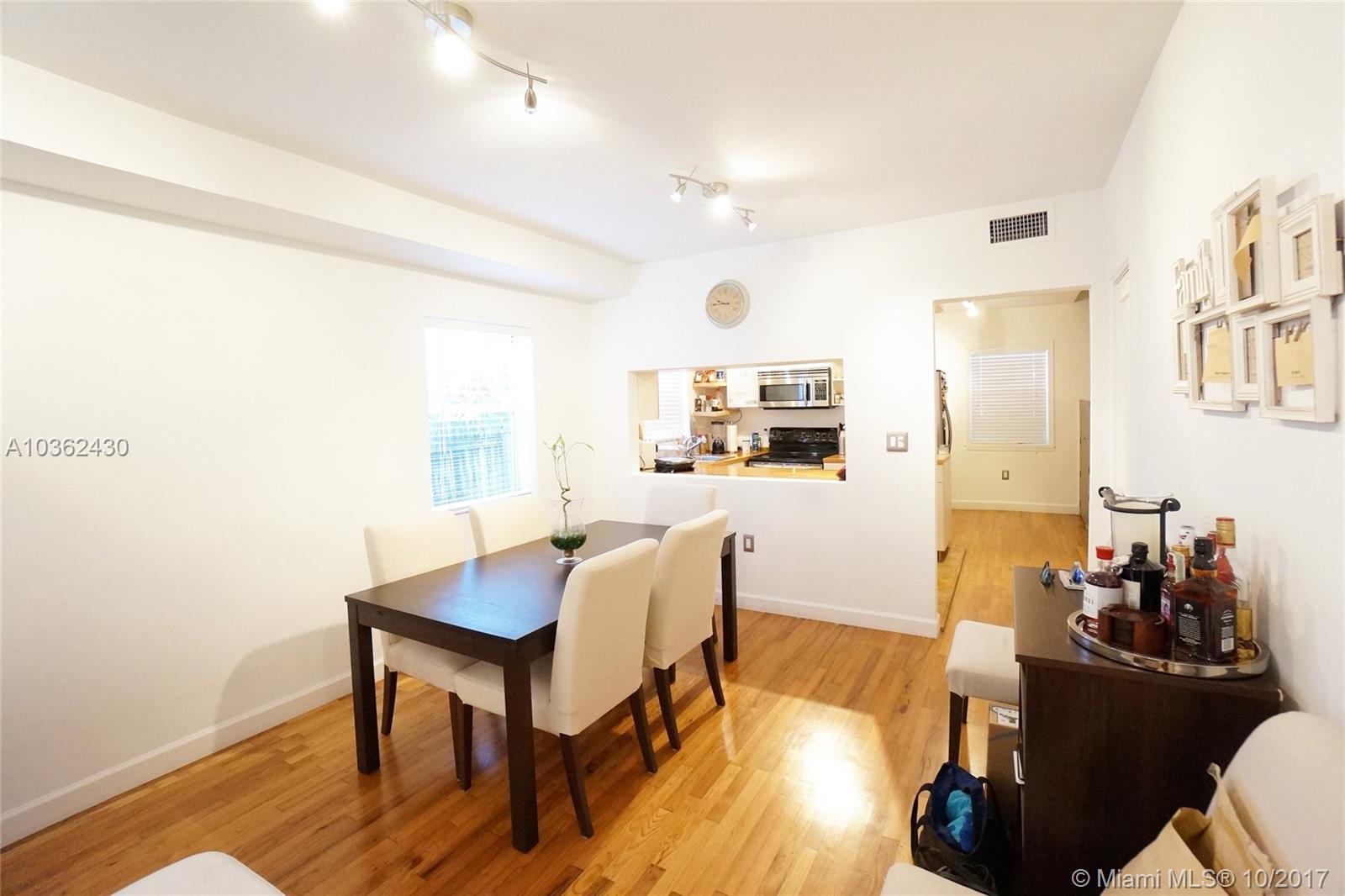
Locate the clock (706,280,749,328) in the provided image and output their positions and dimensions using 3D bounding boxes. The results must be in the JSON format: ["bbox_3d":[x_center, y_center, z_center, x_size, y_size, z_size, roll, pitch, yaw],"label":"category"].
[{"bbox_3d":[0.368,-0.989,3.838,0.315,0.320,0.055,0,5,29],"label":"clock"}]

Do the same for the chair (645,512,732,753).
[{"bbox_3d":[-0.103,0.793,2.647,0.600,0.950,0.500,1,5,34],"label":"chair"}]

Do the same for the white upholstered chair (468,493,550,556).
[{"bbox_3d":[-0.710,0.787,3.118,0.600,0.970,0.500,0,5,32],"label":"white upholstered chair"}]

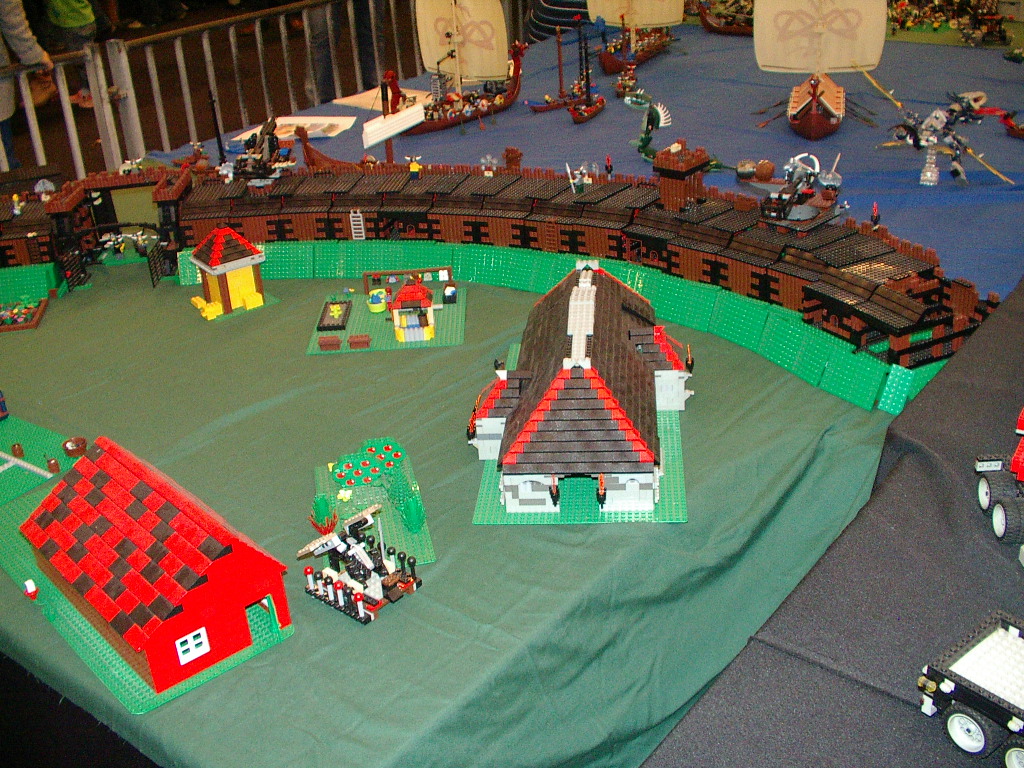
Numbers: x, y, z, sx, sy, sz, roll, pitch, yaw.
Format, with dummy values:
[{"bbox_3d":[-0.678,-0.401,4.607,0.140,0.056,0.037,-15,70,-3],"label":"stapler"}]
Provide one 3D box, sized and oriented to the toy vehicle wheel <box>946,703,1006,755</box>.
[{"bbox_3d":[0.344,0.253,0.834,0.026,0.043,0.043,-21,31,-31],"label":"toy vehicle wheel"}]

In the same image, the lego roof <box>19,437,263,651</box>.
[{"bbox_3d":[-0.409,0.151,1.230,0.176,0.072,0.316,-25,33,-36],"label":"lego roof"}]

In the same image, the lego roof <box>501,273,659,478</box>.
[{"bbox_3d":[0.098,-0.051,1.509,0.192,0.099,0.502,-1,27,6],"label":"lego roof"}]

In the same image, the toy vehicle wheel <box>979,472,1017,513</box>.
[{"bbox_3d":[0.480,0.108,1.114,0.026,0.043,0.043,-2,26,3],"label":"toy vehicle wheel"}]

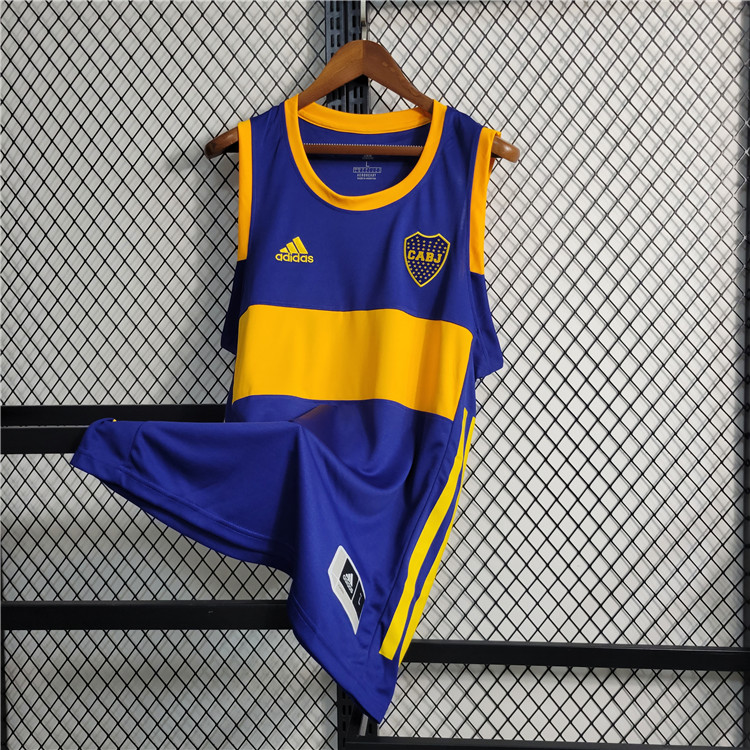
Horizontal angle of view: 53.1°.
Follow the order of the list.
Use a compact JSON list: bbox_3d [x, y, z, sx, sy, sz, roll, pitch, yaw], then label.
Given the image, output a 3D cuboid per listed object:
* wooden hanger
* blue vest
[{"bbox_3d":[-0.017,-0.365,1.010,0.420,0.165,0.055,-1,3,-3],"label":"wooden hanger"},{"bbox_3d":[-0.118,0.041,1.000,0.540,0.790,0.190,-1,3,-3],"label":"blue vest"}]

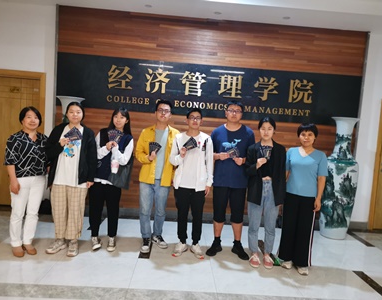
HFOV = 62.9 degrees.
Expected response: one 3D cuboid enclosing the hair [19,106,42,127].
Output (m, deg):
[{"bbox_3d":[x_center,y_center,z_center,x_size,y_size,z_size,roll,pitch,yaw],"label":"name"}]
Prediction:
[{"bbox_3d":[-1.685,-0.350,3.286,0.230,0.220,0.230,0,6,-35],"label":"hair"}]

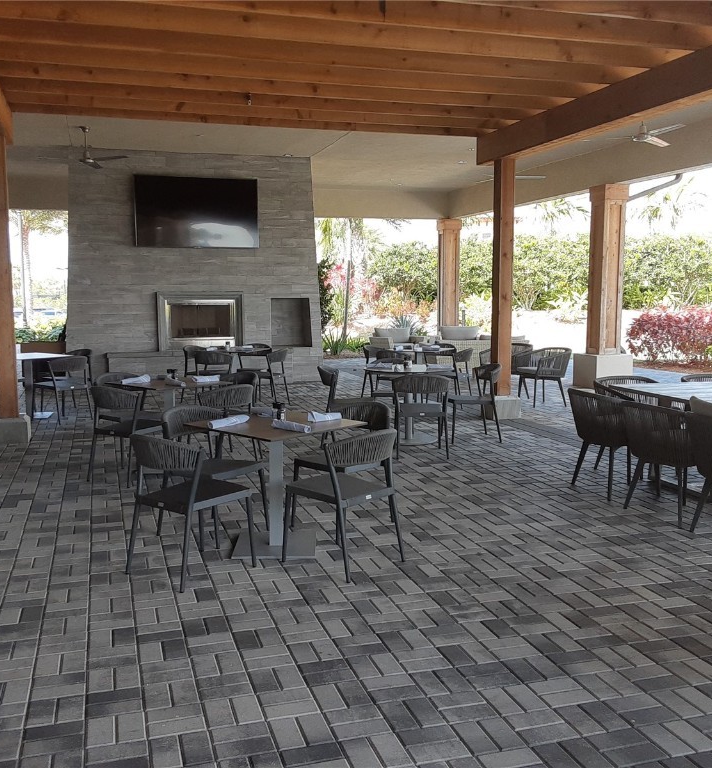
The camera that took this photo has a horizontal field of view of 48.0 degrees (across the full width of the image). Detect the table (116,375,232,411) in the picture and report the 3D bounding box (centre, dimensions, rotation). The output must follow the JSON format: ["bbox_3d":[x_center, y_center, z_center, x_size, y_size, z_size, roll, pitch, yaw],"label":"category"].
[{"bbox_3d":[-1.592,0.365,6.884,0.780,0.745,0.760,6,9,44],"label":"table"}]

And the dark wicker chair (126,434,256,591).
[{"bbox_3d":[-0.903,0.642,4.379,0.520,0.780,0.530,6,8,39],"label":"dark wicker chair"}]

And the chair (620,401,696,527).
[{"bbox_3d":[2.248,0.525,5.502,0.600,0.790,0.600,-2,7,-20],"label":"chair"}]

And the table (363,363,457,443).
[{"bbox_3d":[0.559,0.219,8.366,0.910,0.745,0.910,0,6,-3],"label":"table"}]

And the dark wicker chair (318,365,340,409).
[{"bbox_3d":[-0.094,0.219,8.056,0.550,0.785,0.530,0,6,4],"label":"dark wicker chair"}]

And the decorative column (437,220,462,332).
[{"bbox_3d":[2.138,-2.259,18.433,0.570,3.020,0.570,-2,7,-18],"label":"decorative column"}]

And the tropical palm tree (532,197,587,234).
[{"bbox_3d":[8.502,-5.449,33.552,3.400,6.400,3.400,-2,7,-18],"label":"tropical palm tree"}]

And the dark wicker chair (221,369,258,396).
[{"bbox_3d":[-1.263,0.315,7.229,0.530,0.765,0.540,6,9,42],"label":"dark wicker chair"}]

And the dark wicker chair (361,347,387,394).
[{"bbox_3d":[0.451,-0.174,11.703,0.540,0.780,0.530,6,8,41],"label":"dark wicker chair"}]

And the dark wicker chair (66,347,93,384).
[{"bbox_3d":[-3.689,-0.035,10.275,0.530,0.785,0.550,5,8,36],"label":"dark wicker chair"}]

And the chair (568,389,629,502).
[{"bbox_3d":[2.002,0.442,6.102,0.570,0.770,0.590,-2,7,-18],"label":"chair"}]

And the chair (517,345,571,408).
[{"bbox_3d":[2.550,-0.098,10.861,0.570,0.770,0.590,-2,7,-15],"label":"chair"}]

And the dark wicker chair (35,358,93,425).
[{"bbox_3d":[-3.510,0.050,9.534,0.550,0.785,0.530,4,8,32],"label":"dark wicker chair"}]

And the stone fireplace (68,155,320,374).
[{"bbox_3d":[-2.645,-1.850,13.207,4.170,3.720,1.150,-2,7,-18],"label":"stone fireplace"}]

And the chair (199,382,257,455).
[{"bbox_3d":[-1.138,0.385,6.592,0.550,0.785,0.530,5,8,40],"label":"chair"}]

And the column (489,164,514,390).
[{"bbox_3d":[1.790,-1.259,9.676,0.185,2.820,0.185,-2,7,-18],"label":"column"}]

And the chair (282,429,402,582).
[{"bbox_3d":[-0.066,0.629,4.525,0.530,0.780,0.520,6,8,40],"label":"chair"}]

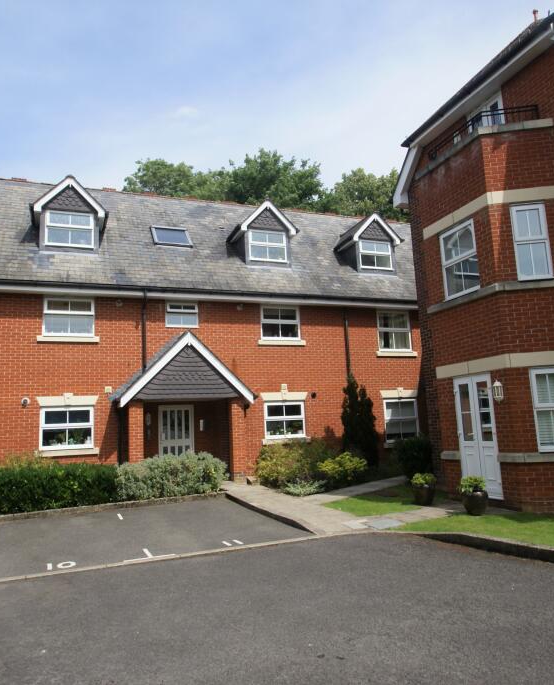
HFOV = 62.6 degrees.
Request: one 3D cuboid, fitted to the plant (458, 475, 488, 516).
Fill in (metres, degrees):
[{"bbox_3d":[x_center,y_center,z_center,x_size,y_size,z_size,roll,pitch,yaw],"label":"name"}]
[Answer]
[{"bbox_3d":[3.071,2.383,7.135,0.426,0.584,0.426,-5,-9,22],"label":"plant"}]

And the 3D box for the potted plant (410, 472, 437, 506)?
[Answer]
[{"bbox_3d":[2.558,2.542,7.911,0.410,0.522,0.410,-4,-8,17],"label":"potted plant"}]

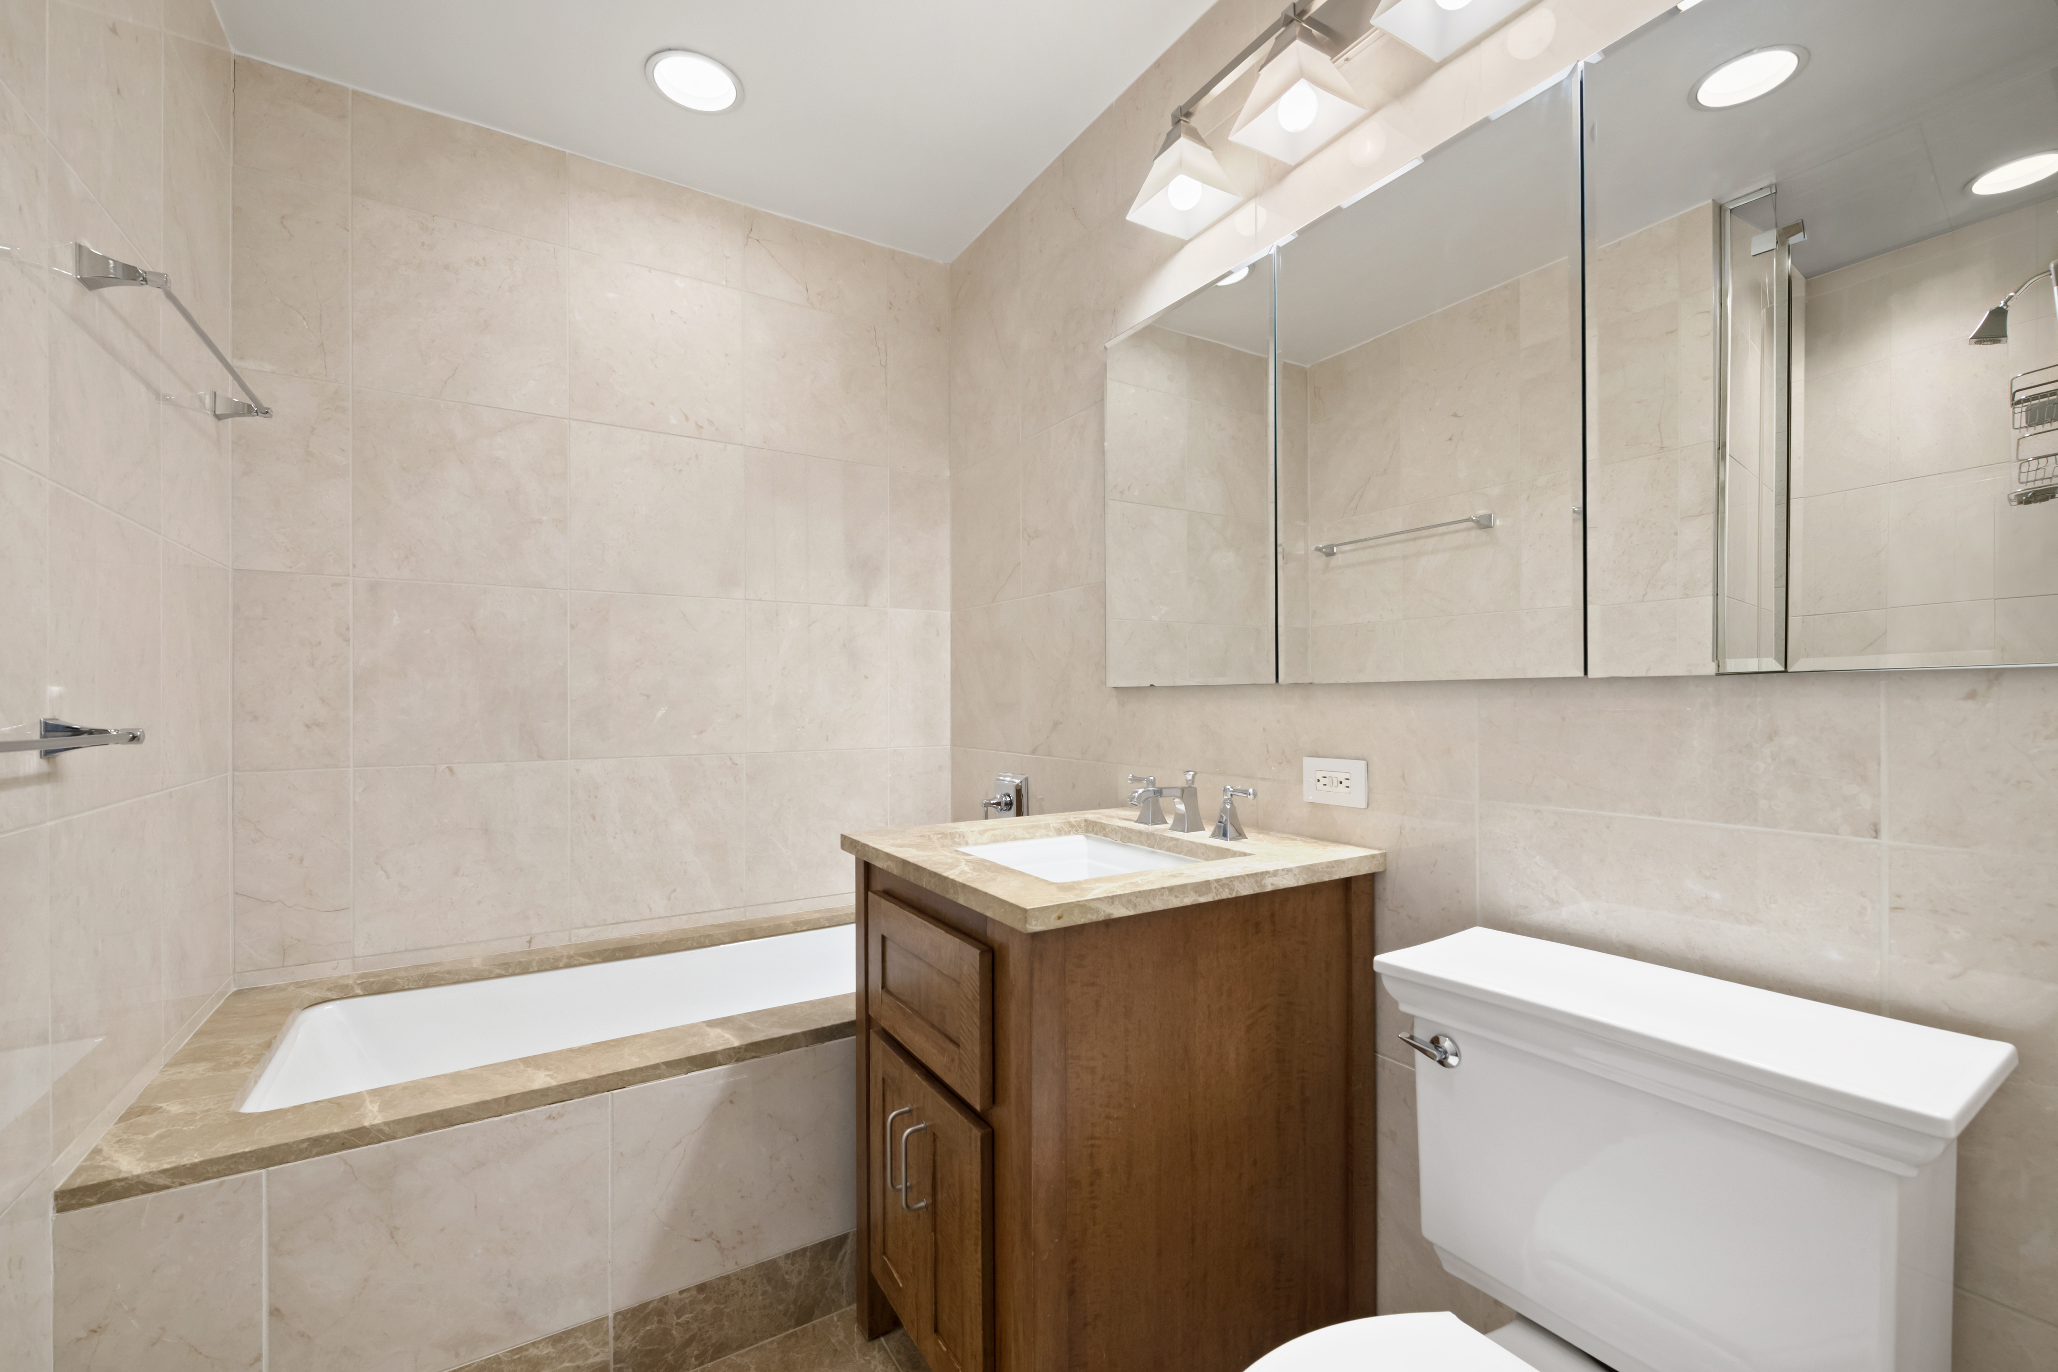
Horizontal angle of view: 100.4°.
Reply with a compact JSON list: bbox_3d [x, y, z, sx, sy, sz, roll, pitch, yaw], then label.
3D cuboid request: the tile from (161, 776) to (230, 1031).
[{"bbox_3d":[-1.498,0.375,1.541,0.012,0.405,0.410,0,-1,-32],"label":"tile"}]

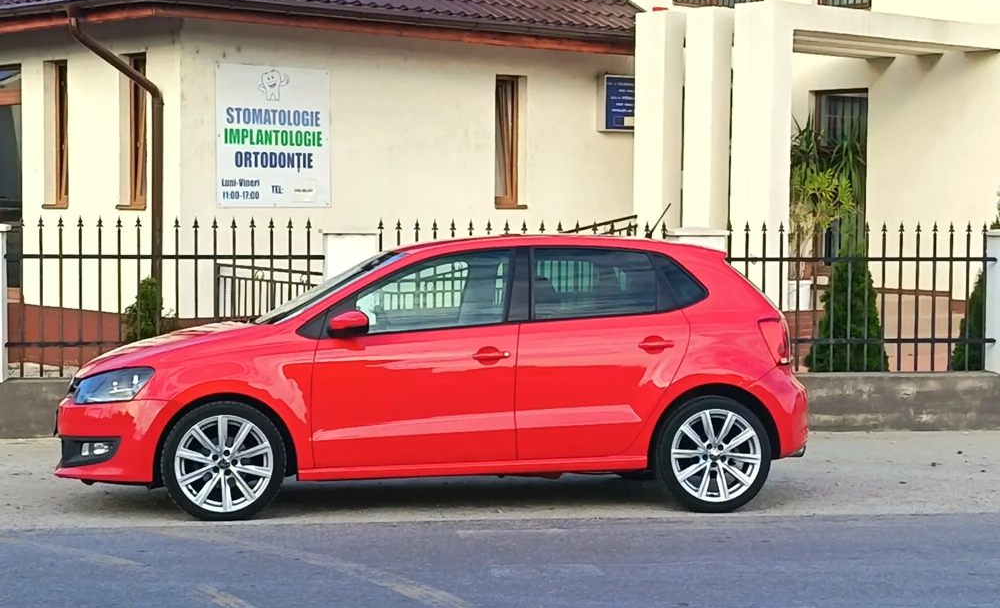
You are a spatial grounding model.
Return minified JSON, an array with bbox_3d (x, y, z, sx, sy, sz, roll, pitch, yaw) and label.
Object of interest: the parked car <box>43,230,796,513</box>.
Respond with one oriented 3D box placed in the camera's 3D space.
[{"bbox_3d":[-0.325,0.287,9.870,3.970,1.445,1.700,0,4,-10],"label":"parked car"}]

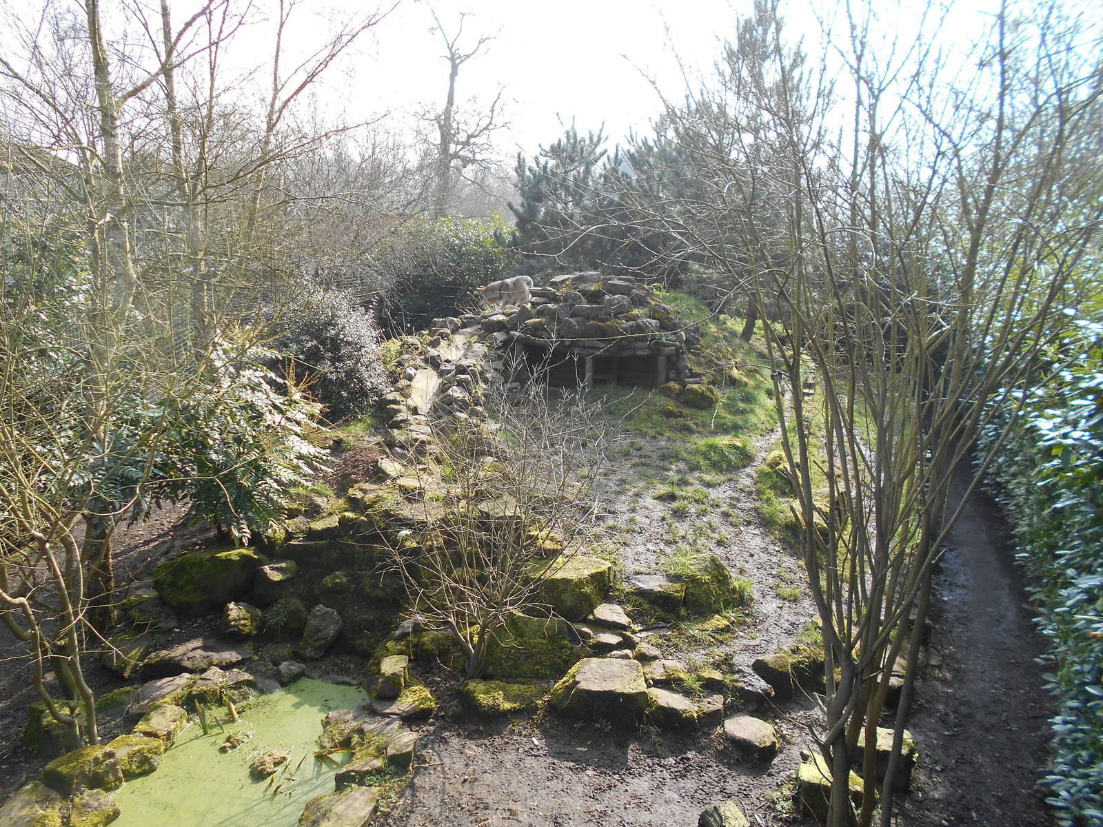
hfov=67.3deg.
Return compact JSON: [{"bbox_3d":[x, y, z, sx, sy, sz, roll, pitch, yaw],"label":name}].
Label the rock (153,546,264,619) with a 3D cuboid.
[{"bbox_3d":[-3.754,1.833,9.111,1.137,0.579,0.773,-5,12,-23],"label":"rock"}]

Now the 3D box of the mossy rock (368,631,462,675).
[{"bbox_3d":[-1.249,2.163,7.524,0.823,0.240,0.452,-2,14,-10],"label":"mossy rock"}]

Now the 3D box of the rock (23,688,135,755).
[{"bbox_3d":[-3.787,2.466,6.662,0.768,0.285,0.476,-7,13,-31],"label":"rock"}]

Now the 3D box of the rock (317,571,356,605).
[{"bbox_3d":[-2.241,1.817,8.656,0.370,0.287,0.315,-3,12,-15],"label":"rock"}]

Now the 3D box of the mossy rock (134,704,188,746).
[{"bbox_3d":[-2.804,2.239,5.951,0.330,0.240,0.280,1,13,5],"label":"mossy rock"}]

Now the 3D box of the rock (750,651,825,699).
[{"bbox_3d":[2.045,2.276,7.199,0.589,0.313,0.412,-2,14,-10],"label":"rock"}]

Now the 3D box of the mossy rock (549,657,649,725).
[{"bbox_3d":[0.349,2.077,6.209,0.743,0.360,0.460,0,13,0],"label":"mossy rock"}]

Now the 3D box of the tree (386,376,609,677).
[{"bbox_3d":[-0.478,0.977,7.544,1.916,2.566,1.820,-1,11,-4],"label":"tree"}]

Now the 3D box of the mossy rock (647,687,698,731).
[{"bbox_3d":[0.991,2.409,6.782,0.429,0.250,0.343,2,11,9],"label":"mossy rock"}]

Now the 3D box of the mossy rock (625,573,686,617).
[{"bbox_3d":[0.841,1.478,6.754,0.477,0.240,0.410,0,13,0],"label":"mossy rock"}]

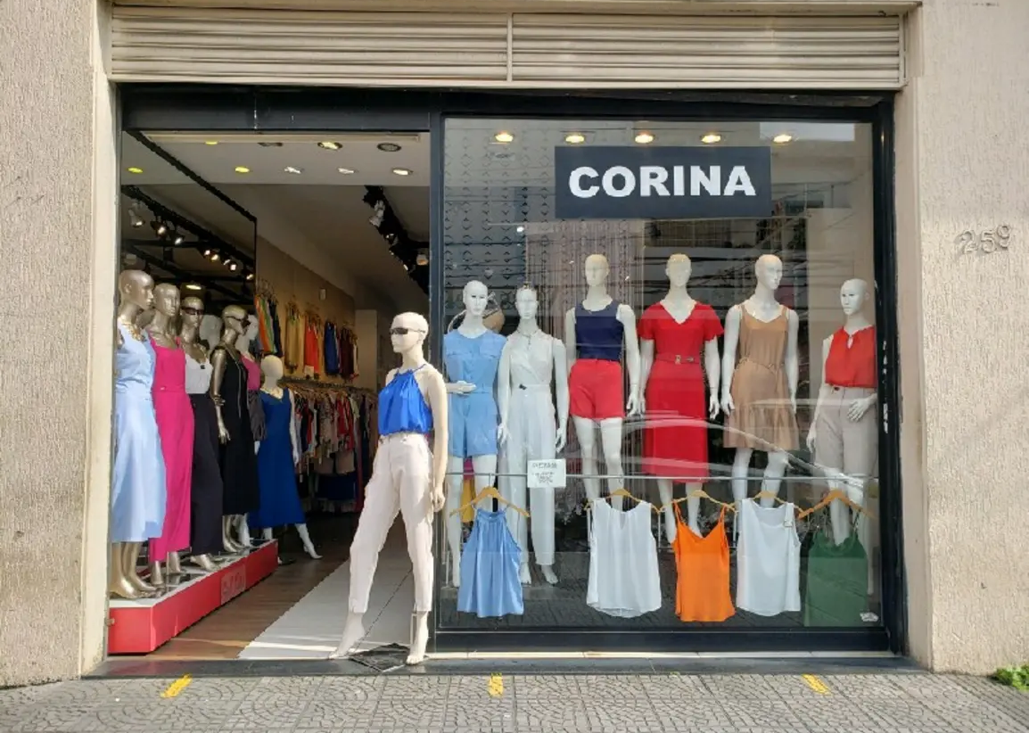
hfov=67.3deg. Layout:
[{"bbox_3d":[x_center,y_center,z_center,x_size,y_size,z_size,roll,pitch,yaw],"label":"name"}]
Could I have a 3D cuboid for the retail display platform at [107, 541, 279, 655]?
[{"bbox_3d":[-2.170,1.466,5.193,0.475,0.240,2.100,0,-3,0],"label":"retail display platform"}]

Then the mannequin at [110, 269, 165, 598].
[{"bbox_3d":[-2.153,0.372,4.387,0.330,1.800,0.400,-1,-3,27],"label":"mannequin"}]

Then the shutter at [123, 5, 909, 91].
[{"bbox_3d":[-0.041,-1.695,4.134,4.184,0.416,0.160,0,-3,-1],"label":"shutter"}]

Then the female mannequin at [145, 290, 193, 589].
[{"bbox_3d":[-2.083,0.389,4.719,0.310,1.808,0.380,-2,-4,44],"label":"female mannequin"}]

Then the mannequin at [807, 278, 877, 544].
[{"bbox_3d":[1.905,0.397,4.446,0.460,1.815,0.380,-2,-3,28],"label":"mannequin"}]

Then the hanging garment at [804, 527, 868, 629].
[{"bbox_3d":[1.738,1.138,4.181,0.359,0.586,0.090,0,-3,-1],"label":"hanging garment"}]

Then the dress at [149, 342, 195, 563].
[{"bbox_3d":[-2.105,0.509,4.722,0.270,1.350,0.340,-1,-3,34],"label":"dress"}]

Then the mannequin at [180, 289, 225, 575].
[{"bbox_3d":[-2.186,0.426,5.345,0.440,1.830,0.370,2,-4,-42],"label":"mannequin"}]

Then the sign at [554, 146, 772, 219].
[{"bbox_3d":[0.804,-0.993,4.175,1.174,0.388,0.030,0,-3,-1],"label":"sign"}]

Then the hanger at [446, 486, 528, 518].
[{"bbox_3d":[-0.139,0.741,4.211,0.445,0.190,0.035,0,-2,-1],"label":"hanger"}]

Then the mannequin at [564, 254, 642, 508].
[{"bbox_3d":[0.553,0.190,4.816,0.450,1.800,0.340,-1,-3,16],"label":"mannequin"}]

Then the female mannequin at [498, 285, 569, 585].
[{"bbox_3d":[0.118,0.397,4.716,0.430,1.790,0.310,0,-3,-4],"label":"female mannequin"}]

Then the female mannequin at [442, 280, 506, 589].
[{"bbox_3d":[-0.243,0.385,4.606,0.430,1.796,0.310,0,-3,9],"label":"female mannequin"}]

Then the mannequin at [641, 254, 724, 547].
[{"bbox_3d":[1.037,0.190,4.816,0.490,1.800,0.340,-1,-3,9],"label":"mannequin"}]

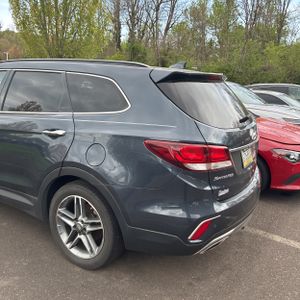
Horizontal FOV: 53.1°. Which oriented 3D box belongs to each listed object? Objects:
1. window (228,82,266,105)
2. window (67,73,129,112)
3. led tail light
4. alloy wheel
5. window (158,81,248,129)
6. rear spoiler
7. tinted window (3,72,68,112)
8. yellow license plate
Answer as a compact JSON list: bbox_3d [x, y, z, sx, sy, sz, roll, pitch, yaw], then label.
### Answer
[{"bbox_3d":[2.115,-1.335,7.100,1.300,0.180,0.800,-12,56,-49],"label":"window"},{"bbox_3d":[-0.407,-0.428,2.246,0.640,0.326,0.050,5,-9,27],"label":"window"},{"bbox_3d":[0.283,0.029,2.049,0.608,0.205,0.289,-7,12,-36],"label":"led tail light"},{"bbox_3d":[-0.506,0.596,2.429,0.510,0.510,0.200,6,12,31],"label":"alloy wheel"},{"bbox_3d":[0.590,-0.391,2.574,0.180,0.530,1.220,-40,-13,30],"label":"window"},{"bbox_3d":[0.489,-0.620,2.597,0.370,0.155,1.220,6,12,31],"label":"rear spoiler"},{"bbox_3d":[-0.931,-0.496,2.558,0.876,0.391,0.050,6,-9,31],"label":"tinted window"},{"bbox_3d":[0.818,0.056,2.509,0.020,0.155,0.305,-7,5,32],"label":"yellow license plate"}]

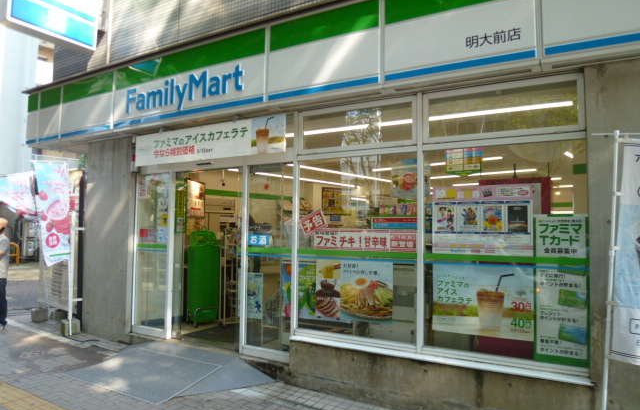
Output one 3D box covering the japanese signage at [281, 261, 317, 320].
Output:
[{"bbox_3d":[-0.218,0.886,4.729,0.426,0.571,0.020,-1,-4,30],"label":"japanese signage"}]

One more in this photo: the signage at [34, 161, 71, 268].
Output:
[{"bbox_3d":[-3.731,0.132,6.166,0.090,1.410,0.430,-2,-4,40],"label":"signage"}]

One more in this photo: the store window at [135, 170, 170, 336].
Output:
[{"bbox_3d":[-2.190,0.629,5.797,0.658,2.112,0.060,-1,-4,30],"label":"store window"}]

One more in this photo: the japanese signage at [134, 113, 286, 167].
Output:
[{"bbox_3d":[-1.402,-0.740,5.328,2.405,0.403,0.040,-1,-4,30],"label":"japanese signage"}]

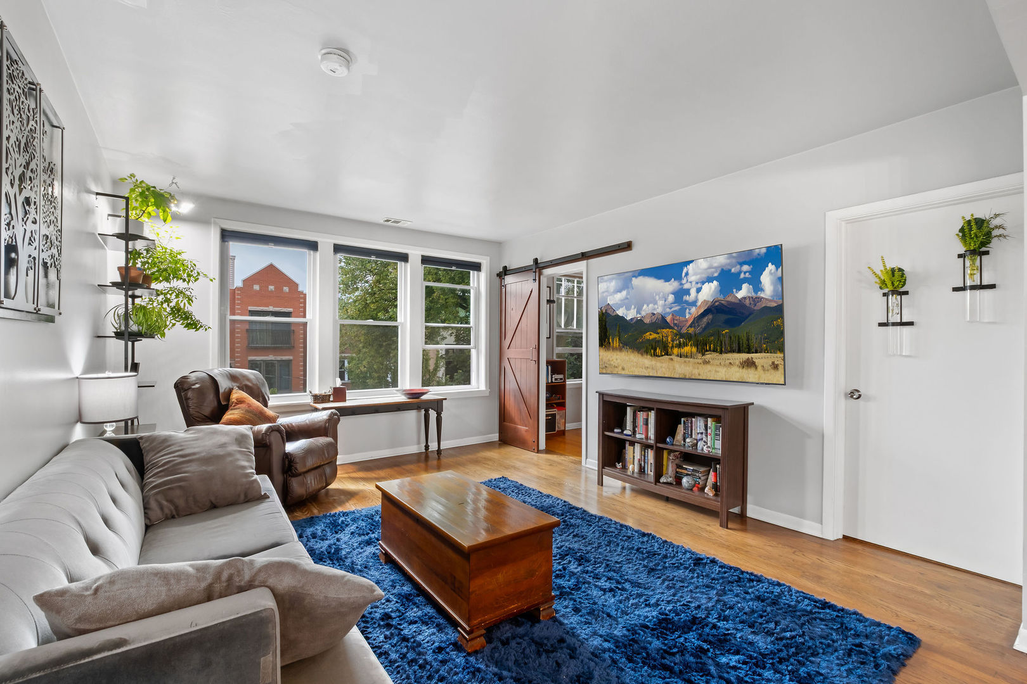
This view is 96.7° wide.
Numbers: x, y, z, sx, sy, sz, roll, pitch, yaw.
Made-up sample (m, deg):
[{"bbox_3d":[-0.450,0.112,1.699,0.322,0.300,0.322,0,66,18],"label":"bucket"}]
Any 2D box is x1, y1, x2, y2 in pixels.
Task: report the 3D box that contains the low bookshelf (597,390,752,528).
[{"bbox_3d":[1.215,0.856,3.651,0.330,0.830,1.210,0,0,-37],"label":"low bookshelf"}]

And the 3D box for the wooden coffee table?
[{"bbox_3d":[-0.289,1.036,2.368,0.487,0.427,1.030,0,0,-37],"label":"wooden coffee table"}]

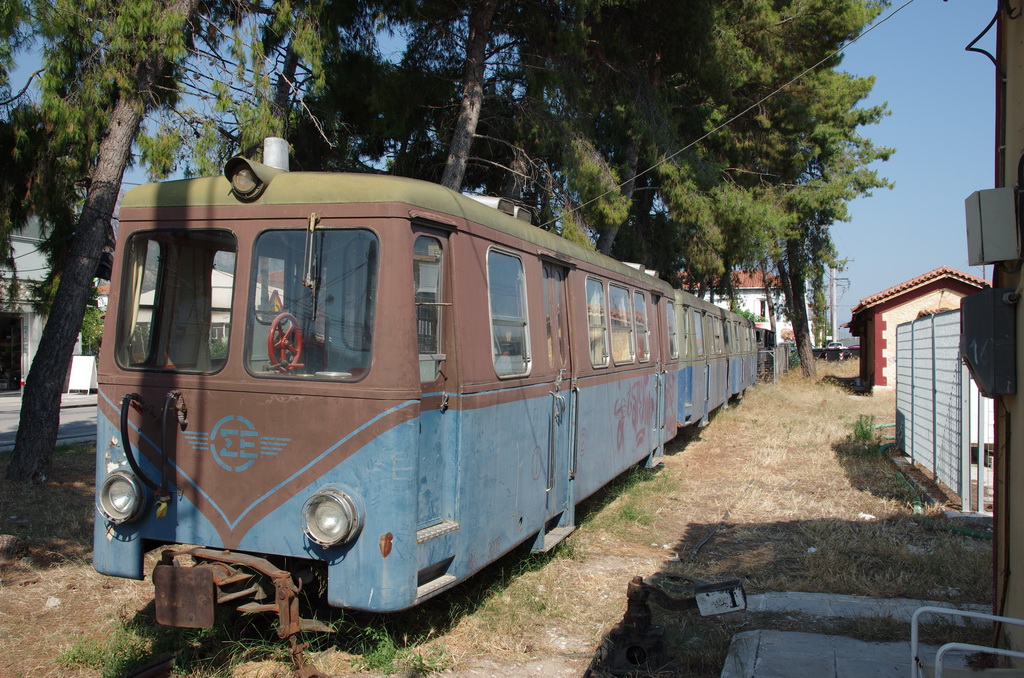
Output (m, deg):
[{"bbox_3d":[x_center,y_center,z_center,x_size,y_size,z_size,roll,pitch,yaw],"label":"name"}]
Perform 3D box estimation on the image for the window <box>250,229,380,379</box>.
[{"bbox_3d":[-1.105,-0.196,5.162,0.788,0.833,0.050,2,-3,19],"label":"window"}]

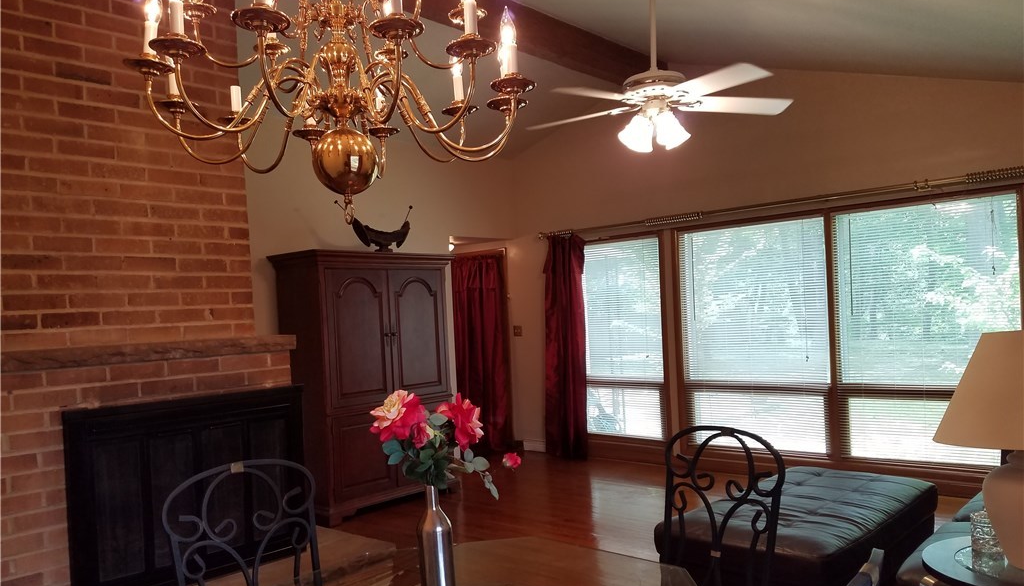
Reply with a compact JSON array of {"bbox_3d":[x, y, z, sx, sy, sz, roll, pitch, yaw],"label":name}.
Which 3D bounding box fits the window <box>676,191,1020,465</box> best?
[{"bbox_3d":[2.419,0.311,5.862,2.550,1.870,0.120,-4,-2,42],"label":"window"}]

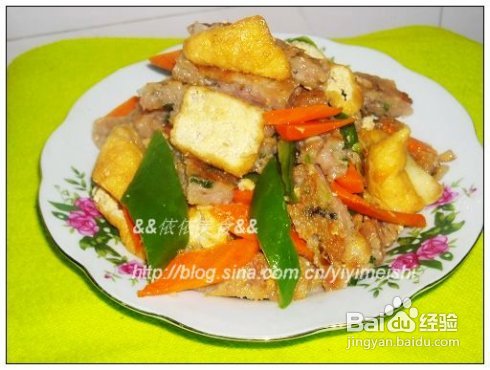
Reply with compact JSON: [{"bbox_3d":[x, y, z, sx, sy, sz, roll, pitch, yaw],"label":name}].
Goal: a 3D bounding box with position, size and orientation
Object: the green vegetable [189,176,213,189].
[{"bbox_3d":[-0.022,-0.001,0.537,0.013,0.004,0.004,18,18,-2],"label":"green vegetable"}]

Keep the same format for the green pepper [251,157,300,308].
[{"bbox_3d":[0.014,0.021,0.497,0.021,0.012,0.073,-1,69,-6],"label":"green pepper"}]

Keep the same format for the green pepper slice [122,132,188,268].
[{"bbox_3d":[-0.040,0.007,0.507,0.031,0.008,0.069,-2,67,9],"label":"green pepper slice"}]

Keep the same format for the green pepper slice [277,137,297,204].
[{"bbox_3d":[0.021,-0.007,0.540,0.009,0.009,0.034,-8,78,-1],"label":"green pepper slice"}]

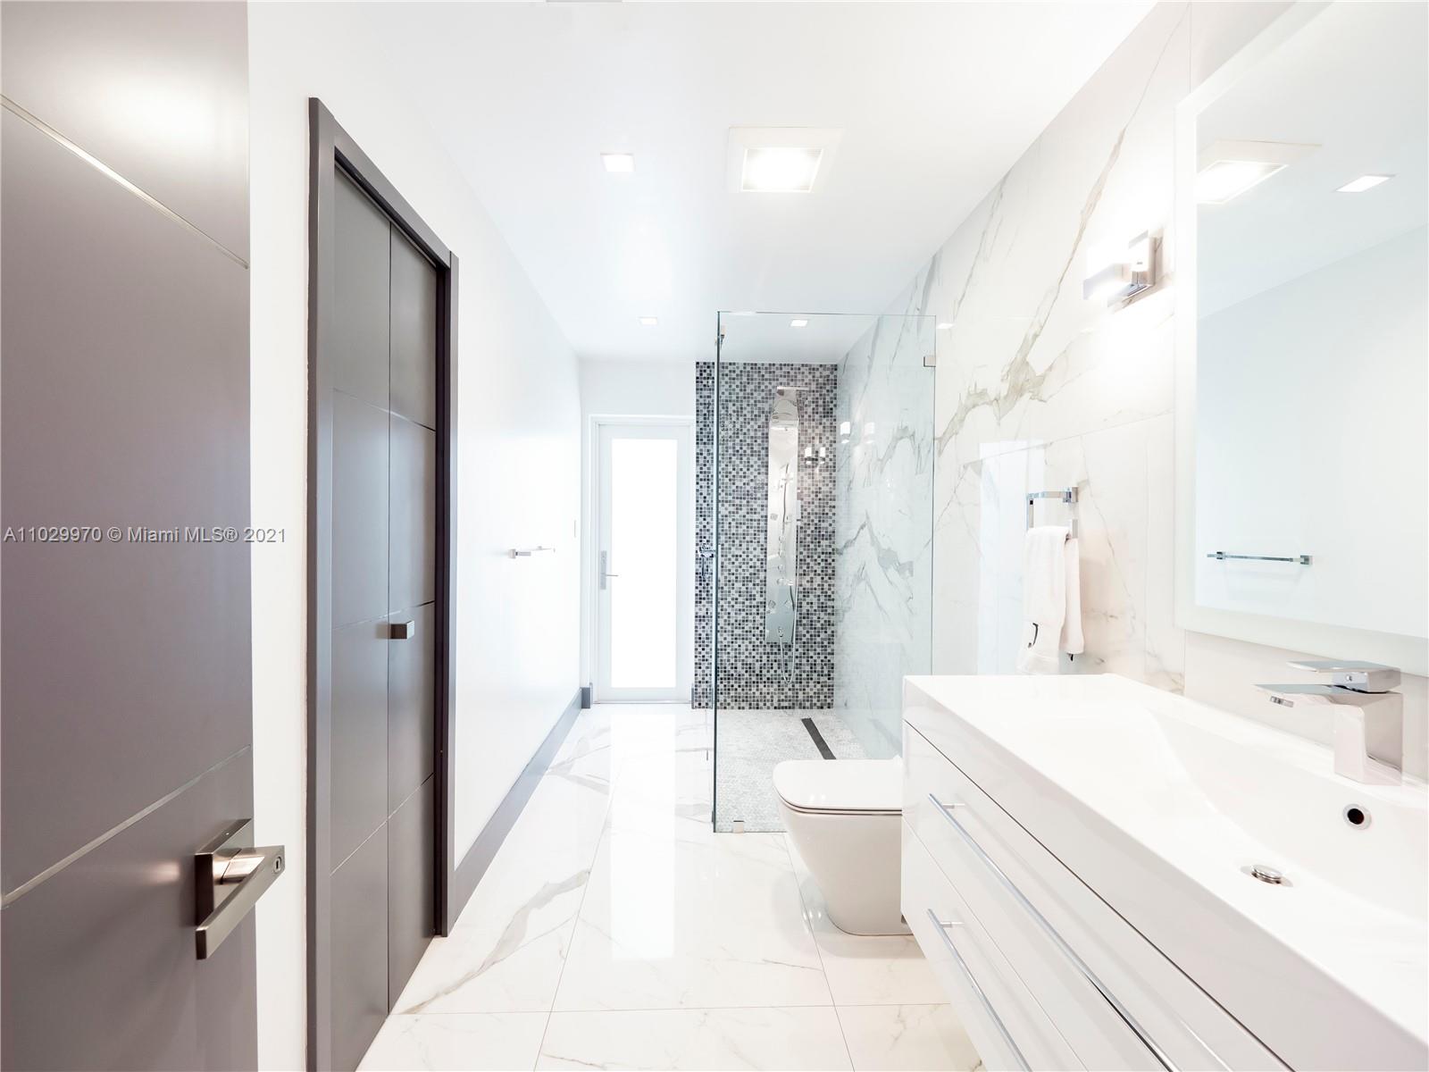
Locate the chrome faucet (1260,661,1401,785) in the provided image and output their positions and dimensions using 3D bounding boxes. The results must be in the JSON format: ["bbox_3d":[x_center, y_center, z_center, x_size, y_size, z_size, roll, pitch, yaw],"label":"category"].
[{"bbox_3d":[0.848,0.257,0.801,0.168,0.160,0.043,0,0,-2],"label":"chrome faucet"}]

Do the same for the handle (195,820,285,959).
[{"bbox_3d":[-0.453,0.328,0.534,0.056,0.064,0.136,0,0,-10],"label":"handle"}]

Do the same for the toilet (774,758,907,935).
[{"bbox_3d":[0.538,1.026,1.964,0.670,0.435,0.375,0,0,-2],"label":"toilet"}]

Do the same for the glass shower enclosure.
[{"bbox_3d":[0.435,0.150,3.229,0.930,2.170,1.620,0,0,-2],"label":"glass shower enclosure"}]

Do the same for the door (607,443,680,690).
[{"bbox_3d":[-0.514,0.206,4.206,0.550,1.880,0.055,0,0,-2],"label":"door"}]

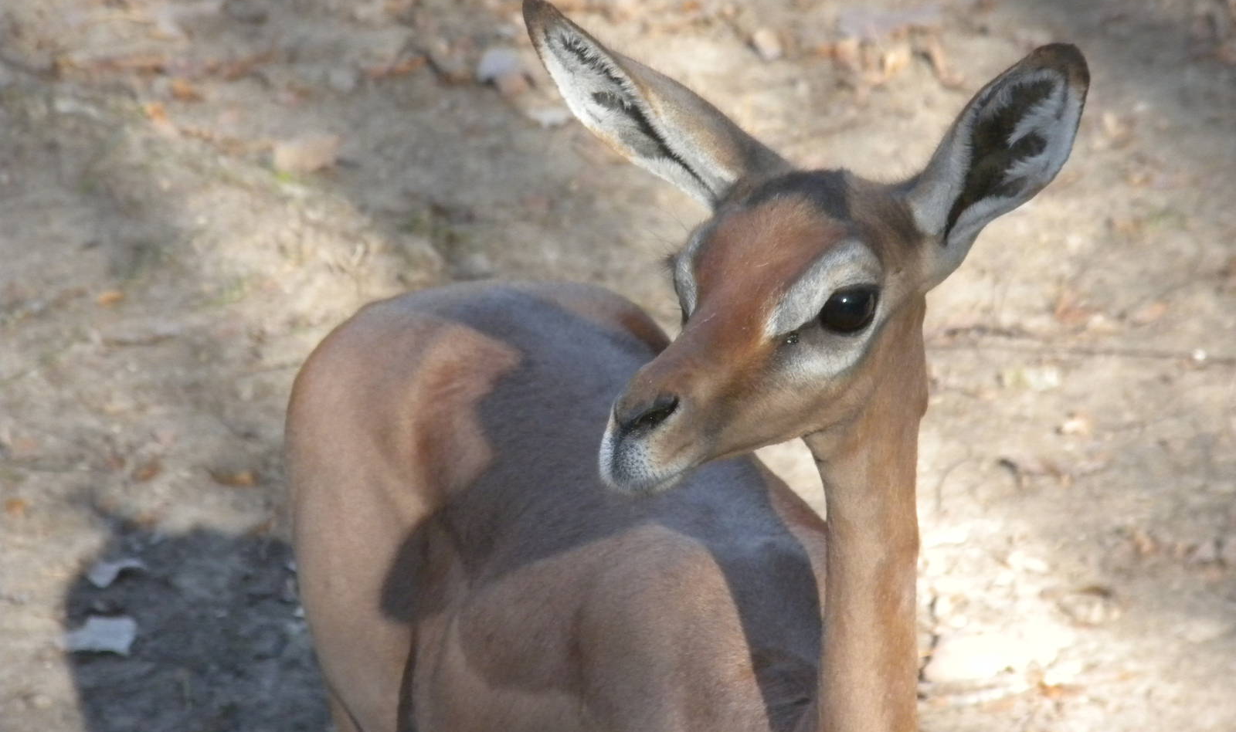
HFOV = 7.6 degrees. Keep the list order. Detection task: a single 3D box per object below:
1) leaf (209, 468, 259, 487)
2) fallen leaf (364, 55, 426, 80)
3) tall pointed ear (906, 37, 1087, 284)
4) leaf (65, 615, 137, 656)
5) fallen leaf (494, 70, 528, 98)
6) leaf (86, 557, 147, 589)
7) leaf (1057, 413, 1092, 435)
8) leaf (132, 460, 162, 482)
[{"bbox_3d":[-0.347,0.101,8.416,0.045,0.008,0.032,0,20,0],"label":"leaf"},{"bbox_3d":[-0.229,-0.306,9.505,0.063,0.009,0.052,0,20,0],"label":"fallen leaf"},{"bbox_3d":[0.221,-0.119,5.400,0.066,0.164,0.052,35,-6,-11],"label":"tall pointed ear"},{"bbox_3d":[-0.449,0.234,8.060,0.062,0.013,0.061,0,20,0],"label":"leaf"},{"bbox_3d":[-0.108,-0.287,9.454,0.034,0.017,0.038,0,20,0],"label":"fallen leaf"},{"bbox_3d":[-0.443,0.183,8.196,0.055,0.011,0.049,0,20,0],"label":"leaf"},{"bbox_3d":[0.420,0.054,8.543,0.033,0.009,0.036,0,20,0],"label":"leaf"},{"bbox_3d":[-0.428,0.095,8.432,0.027,0.011,0.030,0,20,0],"label":"leaf"}]

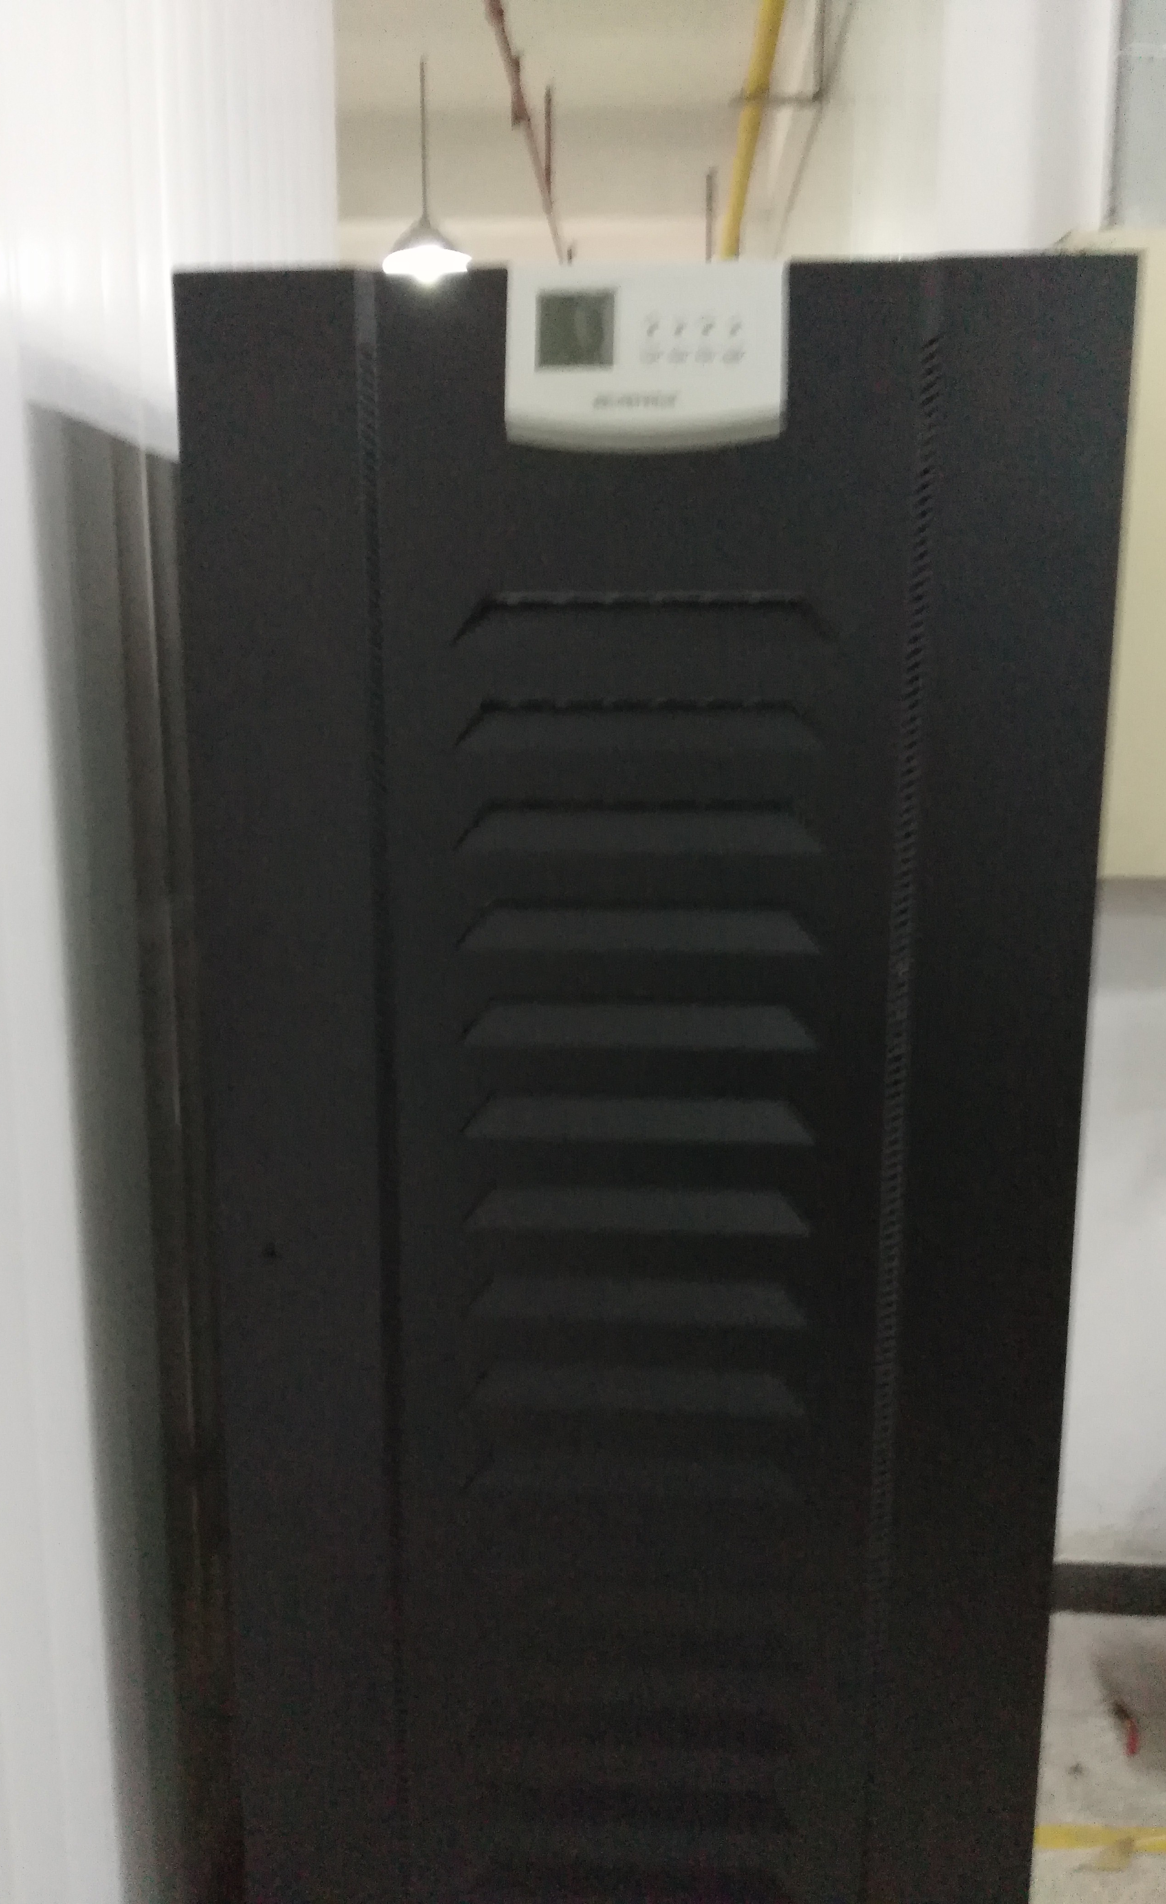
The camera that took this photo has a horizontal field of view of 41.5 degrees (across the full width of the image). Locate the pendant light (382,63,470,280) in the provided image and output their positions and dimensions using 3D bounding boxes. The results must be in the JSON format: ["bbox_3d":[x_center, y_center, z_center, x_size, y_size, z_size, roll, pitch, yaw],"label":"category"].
[{"bbox_3d":[-0.667,-3.298,6.509,0.369,0.877,0.369,0,10,0],"label":"pendant light"}]

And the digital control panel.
[{"bbox_3d":[0.040,-0.375,0.981,0.174,0.111,0.030,1,11,4],"label":"digital control panel"}]

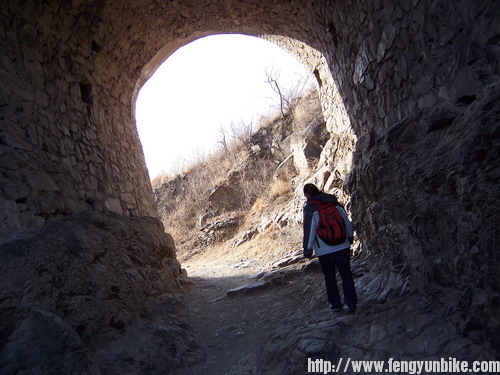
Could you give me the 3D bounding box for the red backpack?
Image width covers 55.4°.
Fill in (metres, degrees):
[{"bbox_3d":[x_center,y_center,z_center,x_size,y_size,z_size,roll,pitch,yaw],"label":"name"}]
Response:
[{"bbox_3d":[1.003,0.446,5.830,0.330,0.480,0.200,-8,-5,-11],"label":"red backpack"}]

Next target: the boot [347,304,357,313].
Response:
[{"bbox_3d":[1.278,1.514,6.000,0.110,0.120,0.280,-6,2,-11],"label":"boot"}]

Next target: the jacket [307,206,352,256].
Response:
[{"bbox_3d":[1.001,0.497,6.000,0.580,0.700,0.340,-8,-4,-11],"label":"jacket"}]

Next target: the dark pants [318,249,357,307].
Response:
[{"bbox_3d":[1.089,1.076,6.000,0.420,0.840,0.300,-9,0,-11],"label":"dark pants"}]

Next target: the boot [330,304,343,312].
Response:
[{"bbox_3d":[1.088,1.518,6.030,0.110,0.120,0.280,-6,2,-11],"label":"boot"}]

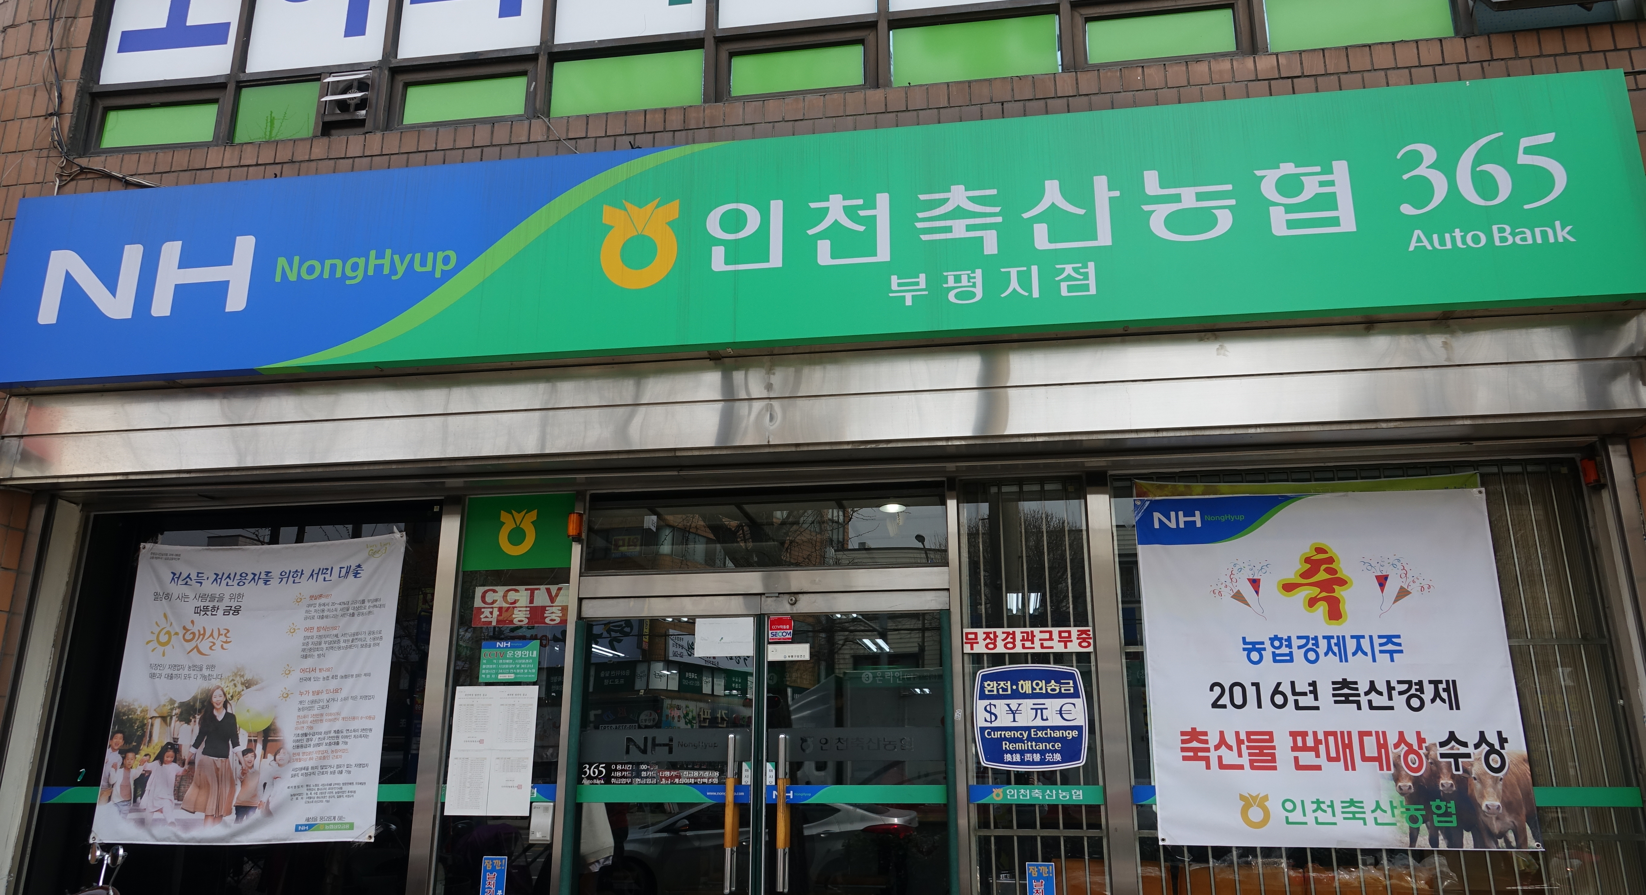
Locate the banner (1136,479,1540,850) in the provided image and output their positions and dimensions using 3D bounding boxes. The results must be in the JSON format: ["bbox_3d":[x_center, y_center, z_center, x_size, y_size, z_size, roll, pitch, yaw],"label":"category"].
[{"bbox_3d":[2.176,0.916,4.763,1.467,1.556,0.030,-2,-16,8],"label":"banner"}]

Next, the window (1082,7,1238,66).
[{"bbox_3d":[1.728,-2.103,5.615,0.730,0.267,0.060,-2,-16,8],"label":"window"}]

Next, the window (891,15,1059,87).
[{"bbox_3d":[0.790,-2.074,5.744,0.853,0.348,0.060,-2,-16,8],"label":"window"}]

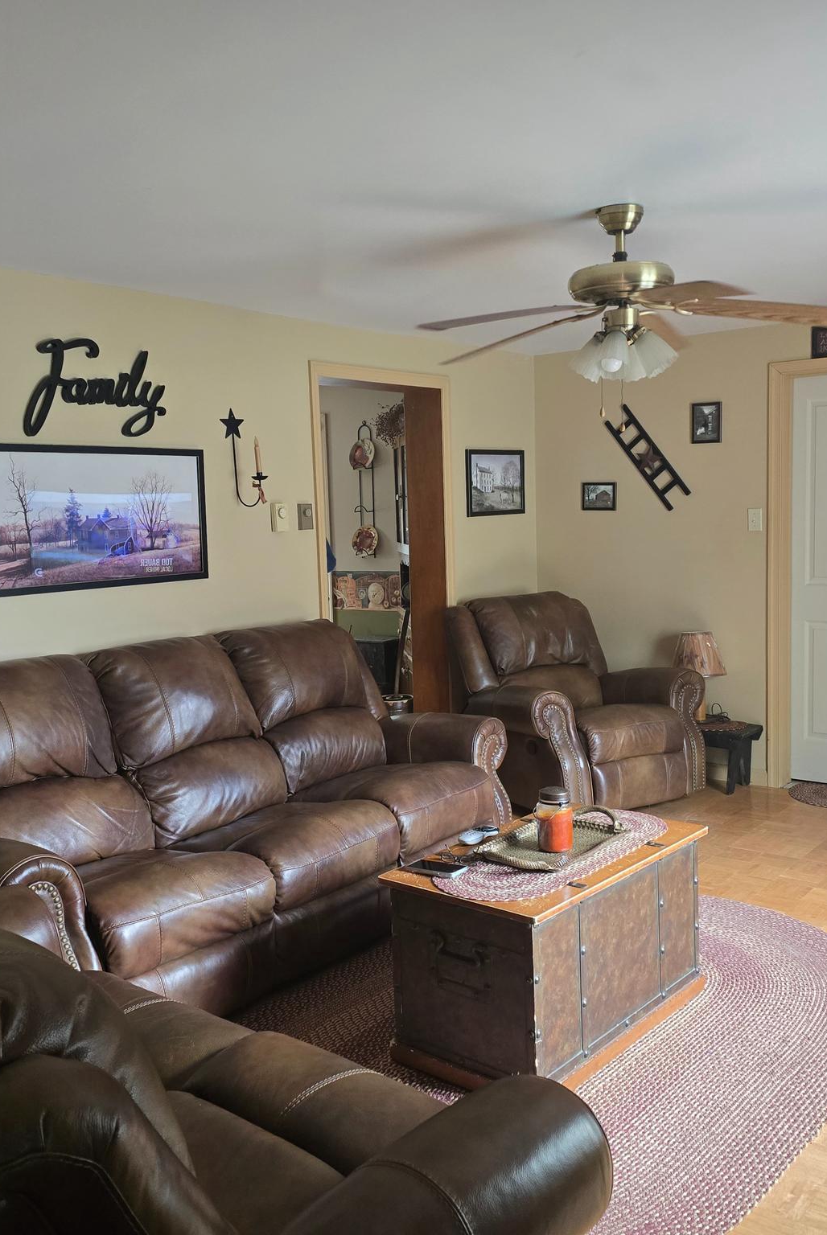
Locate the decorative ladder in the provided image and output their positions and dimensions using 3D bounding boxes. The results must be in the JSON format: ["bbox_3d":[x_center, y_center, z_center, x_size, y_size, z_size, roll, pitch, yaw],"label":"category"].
[{"bbox_3d":[1.230,-0.846,5.765,0.030,0.605,0.150,-9,-27,-51],"label":"decorative ladder"}]

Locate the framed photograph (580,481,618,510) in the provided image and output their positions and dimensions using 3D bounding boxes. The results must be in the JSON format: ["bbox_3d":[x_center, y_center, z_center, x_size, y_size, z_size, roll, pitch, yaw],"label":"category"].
[{"bbox_3d":[1.018,-0.658,5.965,0.212,0.152,0.020,3,8,38],"label":"framed photograph"}]

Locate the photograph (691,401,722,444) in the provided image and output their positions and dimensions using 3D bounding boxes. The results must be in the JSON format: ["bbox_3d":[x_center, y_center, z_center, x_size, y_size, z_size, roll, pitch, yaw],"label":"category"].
[{"bbox_3d":[1.495,-0.994,5.599,0.163,0.204,0.020,3,7,38],"label":"photograph"}]

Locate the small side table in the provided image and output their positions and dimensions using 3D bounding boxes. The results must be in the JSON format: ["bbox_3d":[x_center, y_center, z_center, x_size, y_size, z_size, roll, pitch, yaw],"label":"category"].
[{"bbox_3d":[1.508,0.704,5.617,0.500,0.320,0.220,3,8,38],"label":"small side table"}]

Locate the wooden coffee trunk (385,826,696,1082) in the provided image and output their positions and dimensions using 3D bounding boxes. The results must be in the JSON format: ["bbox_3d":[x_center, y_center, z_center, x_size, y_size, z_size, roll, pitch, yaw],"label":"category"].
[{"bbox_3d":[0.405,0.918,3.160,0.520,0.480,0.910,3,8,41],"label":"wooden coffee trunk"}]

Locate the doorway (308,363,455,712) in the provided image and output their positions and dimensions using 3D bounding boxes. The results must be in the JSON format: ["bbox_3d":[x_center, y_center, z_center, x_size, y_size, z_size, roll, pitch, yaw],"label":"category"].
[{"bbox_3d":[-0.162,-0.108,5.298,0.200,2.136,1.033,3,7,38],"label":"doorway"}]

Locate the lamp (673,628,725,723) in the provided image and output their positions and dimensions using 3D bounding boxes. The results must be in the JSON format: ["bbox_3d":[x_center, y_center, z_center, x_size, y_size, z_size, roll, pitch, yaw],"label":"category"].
[{"bbox_3d":[1.471,0.304,5.626,0.280,0.475,0.280,3,7,38],"label":"lamp"}]

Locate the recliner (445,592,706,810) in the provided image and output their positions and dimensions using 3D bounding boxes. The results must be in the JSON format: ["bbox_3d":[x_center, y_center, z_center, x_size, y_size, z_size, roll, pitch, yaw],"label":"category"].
[{"bbox_3d":[0.792,0.402,5.529,1.060,1.015,0.930,-5,7,-31],"label":"recliner"}]

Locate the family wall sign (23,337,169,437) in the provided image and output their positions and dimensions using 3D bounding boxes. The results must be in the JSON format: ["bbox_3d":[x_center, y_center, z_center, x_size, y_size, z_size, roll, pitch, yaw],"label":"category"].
[{"bbox_3d":[-1.113,-0.809,3.884,0.020,0.345,0.612,3,7,38],"label":"family wall sign"}]

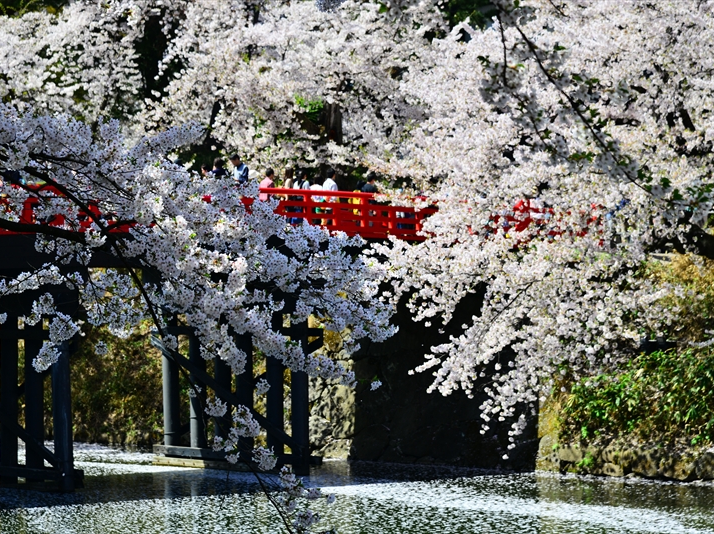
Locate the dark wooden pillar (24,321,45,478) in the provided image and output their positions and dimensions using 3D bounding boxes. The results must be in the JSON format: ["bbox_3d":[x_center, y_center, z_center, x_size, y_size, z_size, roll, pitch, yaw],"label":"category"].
[{"bbox_3d":[-7.573,3.150,62.700,0.410,3.972,0.410,0,0,0],"label":"dark wooden pillar"}]

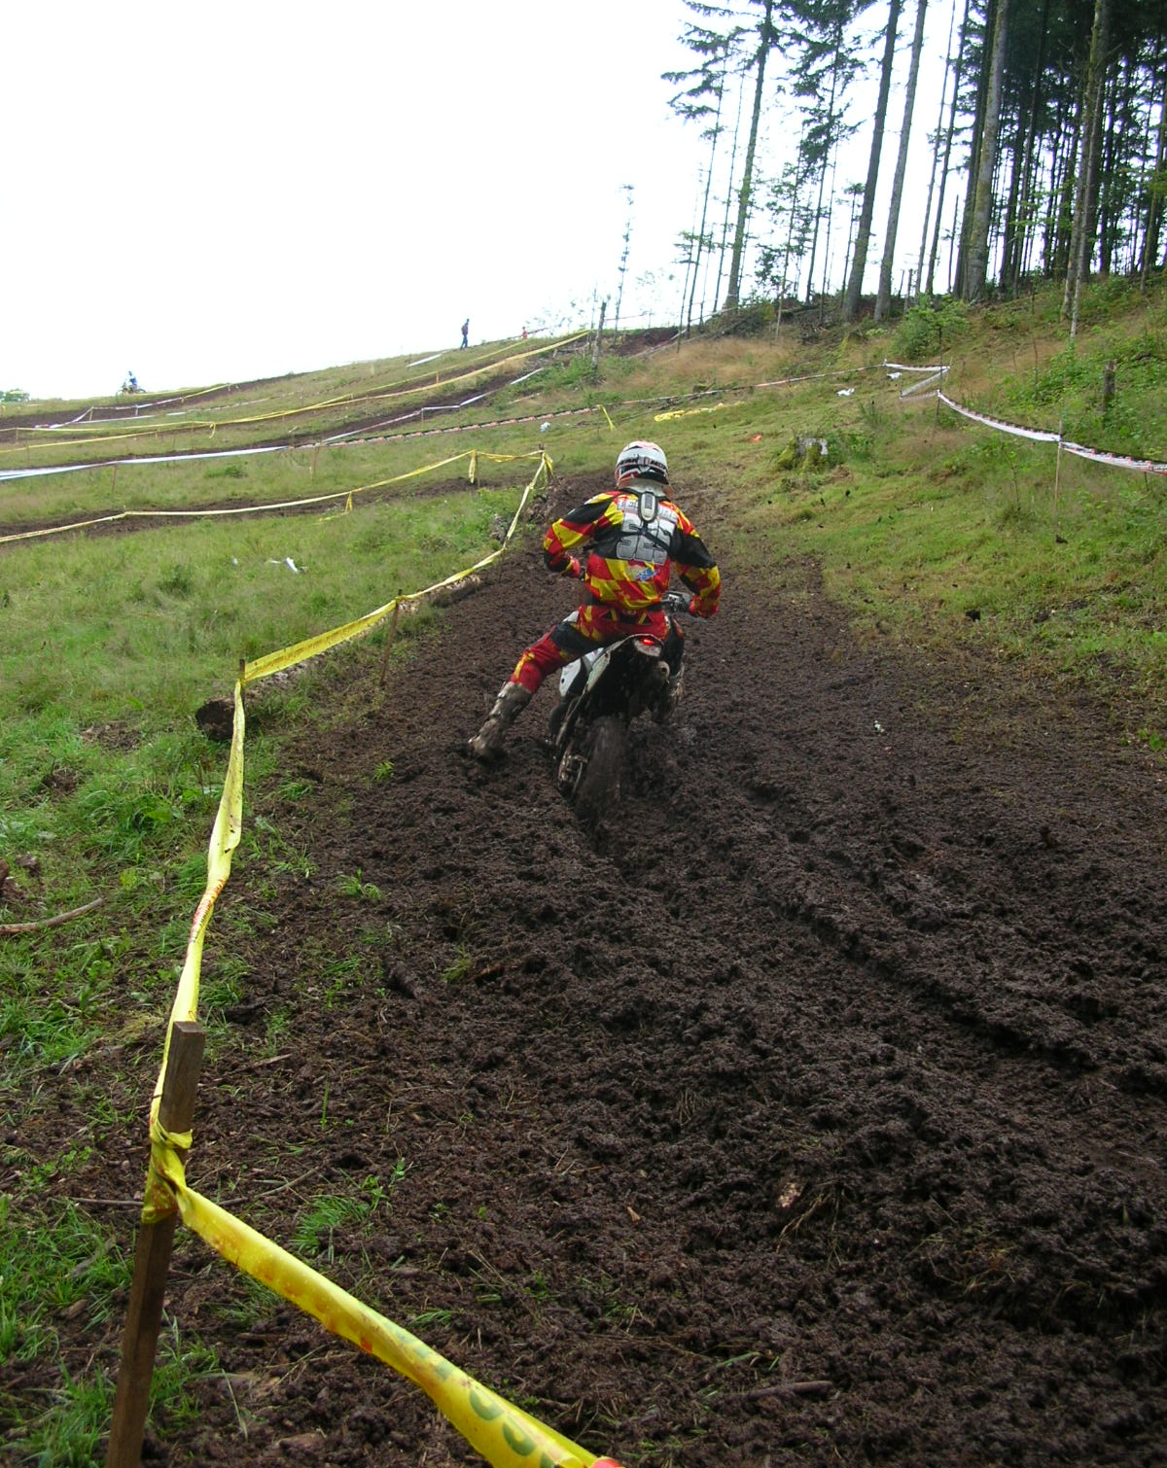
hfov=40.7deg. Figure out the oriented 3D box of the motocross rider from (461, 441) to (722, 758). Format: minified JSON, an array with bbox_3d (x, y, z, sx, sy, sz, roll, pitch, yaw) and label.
[{"bbox_3d":[0.100,-0.660,7.950,1.120,1.660,0.900,7,0,-12],"label":"motocross rider"}]

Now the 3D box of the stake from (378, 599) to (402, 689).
[{"bbox_3d":[-1.573,-0.757,12.800,0.035,0.770,0.035,12,-2,0],"label":"stake"}]

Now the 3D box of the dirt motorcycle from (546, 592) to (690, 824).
[{"bbox_3d":[0.102,-0.204,8.401,0.800,1.200,2.100,14,6,-8],"label":"dirt motorcycle"}]

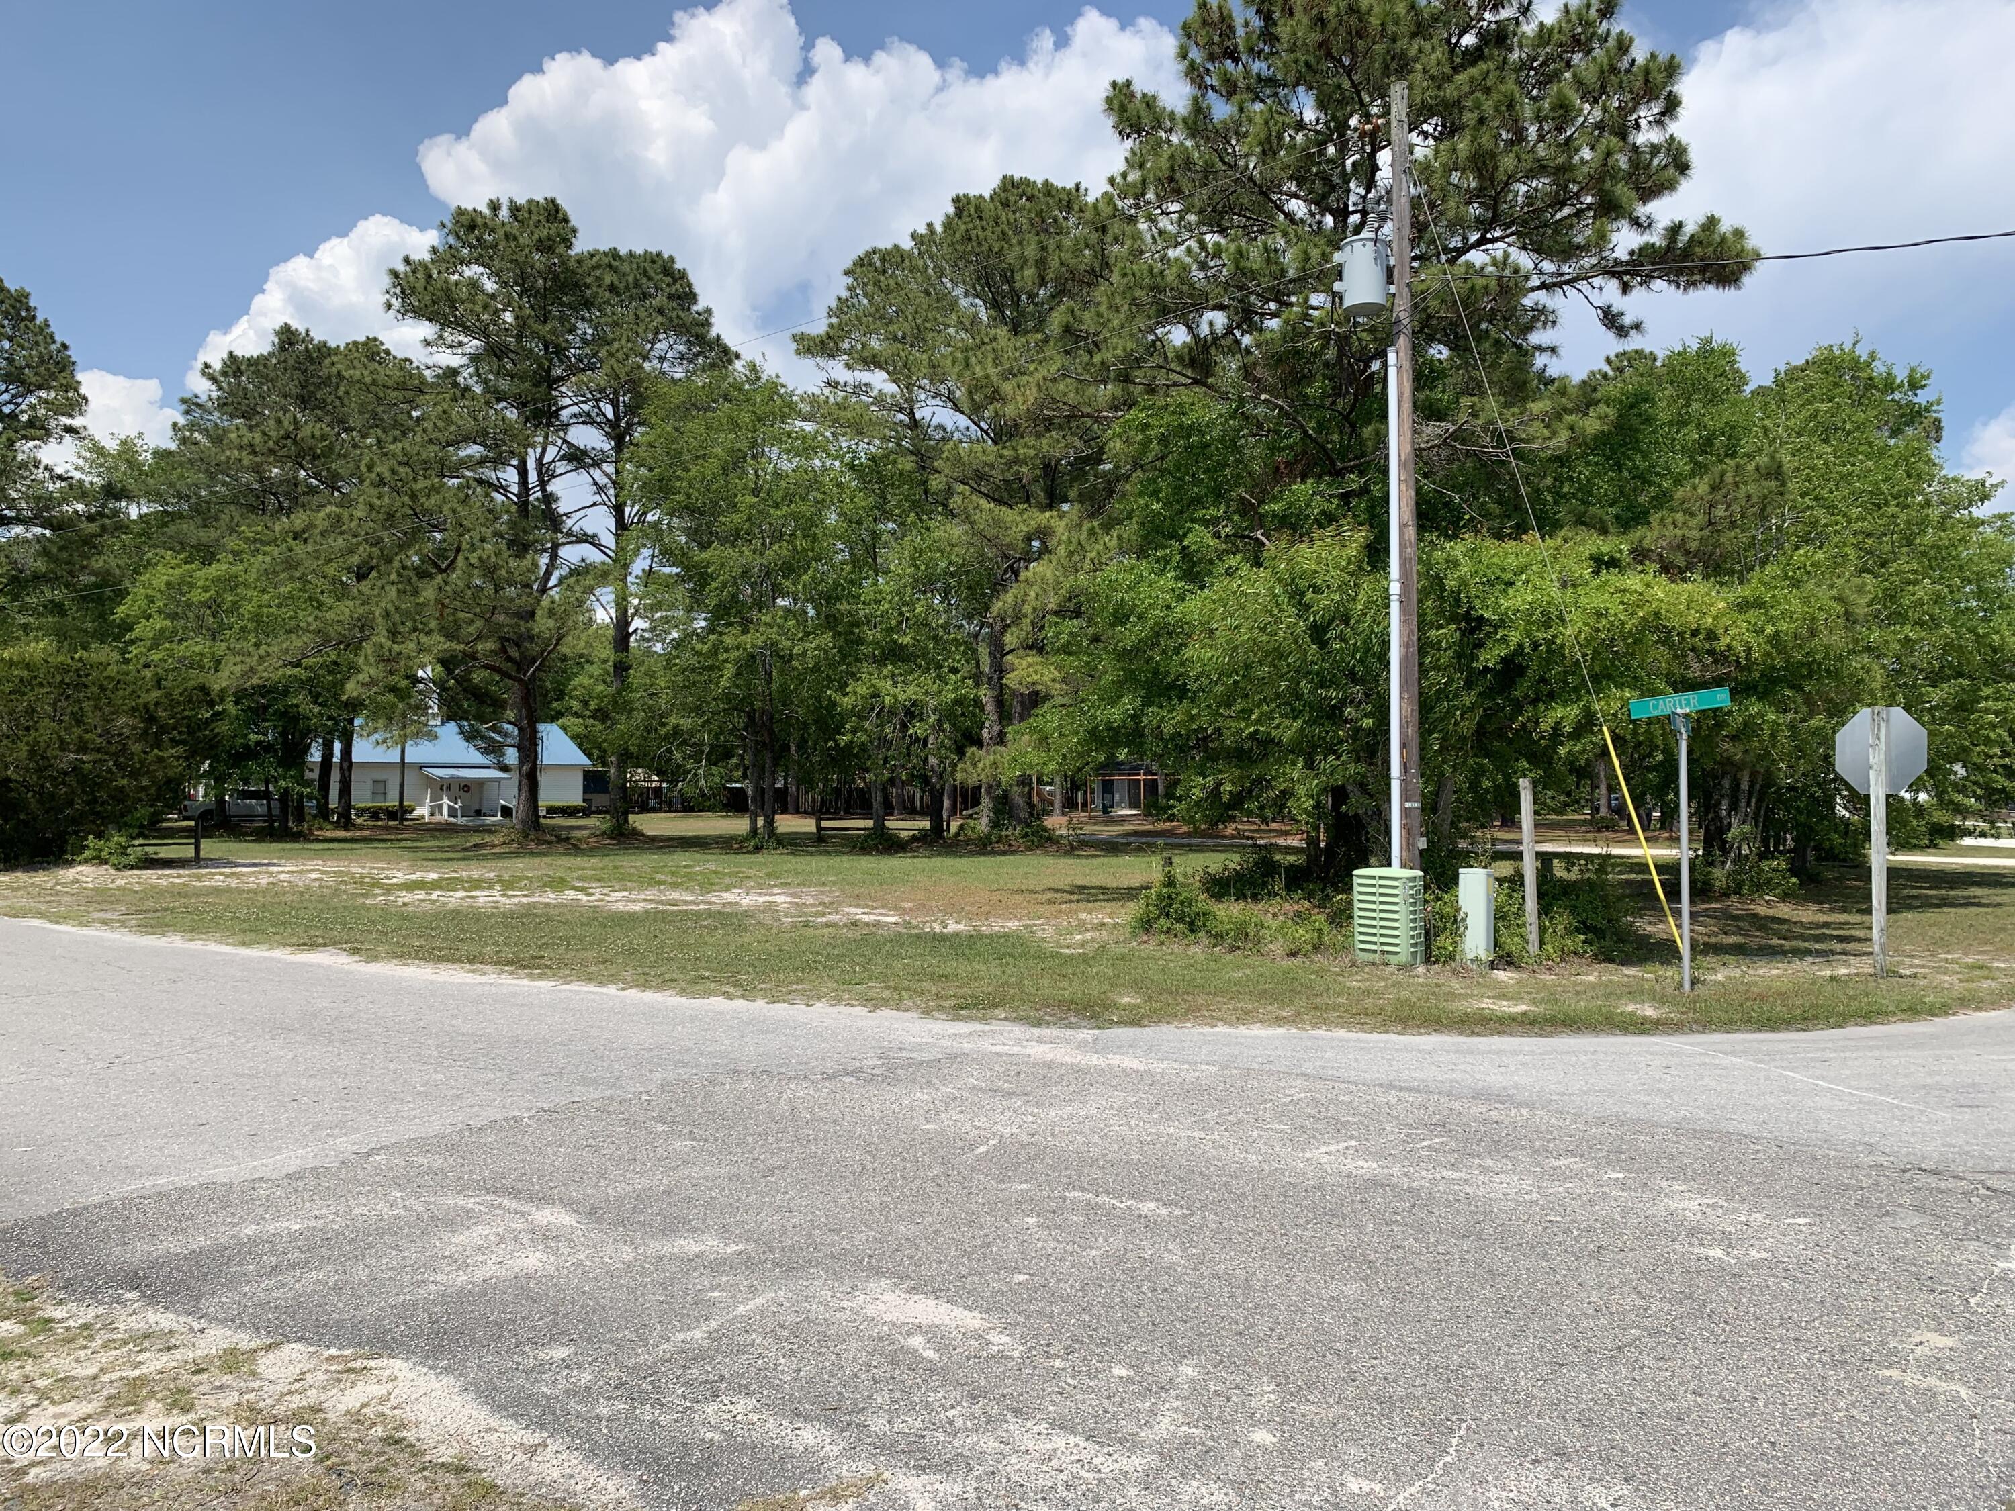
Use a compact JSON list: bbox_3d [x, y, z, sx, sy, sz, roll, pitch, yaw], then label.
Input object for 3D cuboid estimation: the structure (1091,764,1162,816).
[{"bbox_3d":[8.403,2.552,106.970,4.300,3.300,3.300,0,-2,10],"label":"structure"}]

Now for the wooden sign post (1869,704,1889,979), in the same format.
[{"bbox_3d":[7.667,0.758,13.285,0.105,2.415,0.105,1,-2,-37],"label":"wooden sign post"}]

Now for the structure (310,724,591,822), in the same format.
[{"bbox_3d":[-36.206,0.993,95.124,16.870,6.200,12.500,1,-2,-37],"label":"structure"}]

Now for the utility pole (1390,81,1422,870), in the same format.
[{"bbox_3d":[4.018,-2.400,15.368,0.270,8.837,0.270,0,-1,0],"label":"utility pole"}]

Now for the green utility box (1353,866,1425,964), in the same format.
[{"bbox_3d":[3.720,1.561,14.644,0.420,0.880,0.570,1,-2,-45],"label":"green utility box"}]

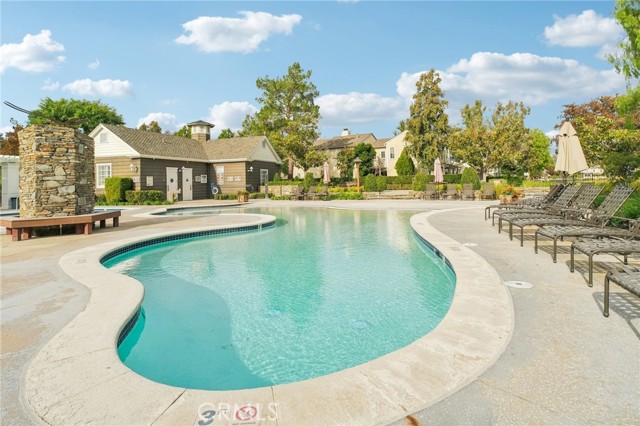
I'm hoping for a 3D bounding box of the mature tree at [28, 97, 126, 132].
[{"bbox_3d":[-23.701,-6.446,31.000,8.000,8.800,8.000,-4,6,-37],"label":"mature tree"}]

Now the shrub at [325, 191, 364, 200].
[{"bbox_3d":[1.624,-1.140,21.200,2.600,0.600,1.000,0,5,0],"label":"shrub"}]

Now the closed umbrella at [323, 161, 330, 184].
[{"bbox_3d":[0.457,-2.234,22.491,0.550,2.620,0.550,0,5,0],"label":"closed umbrella"}]

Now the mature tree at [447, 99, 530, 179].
[{"bbox_3d":[15.106,-6.461,28.500,7.130,7.310,6.420,0,5,0],"label":"mature tree"}]

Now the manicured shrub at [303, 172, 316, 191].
[{"bbox_3d":[-0.770,-2.149,23.000,0.900,1.400,0.900,0,5,0],"label":"manicured shrub"}]

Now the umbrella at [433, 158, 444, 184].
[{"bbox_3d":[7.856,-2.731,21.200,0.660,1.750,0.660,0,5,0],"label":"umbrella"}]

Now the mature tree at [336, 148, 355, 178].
[{"bbox_3d":[3.008,-5.669,37.000,2.500,4.200,2.500,0,5,0],"label":"mature tree"}]

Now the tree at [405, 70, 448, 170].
[{"bbox_3d":[11.323,-9.303,34.000,4.800,12.000,4.800,0,5,0],"label":"tree"}]

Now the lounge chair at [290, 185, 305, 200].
[{"bbox_3d":[-1.517,-1.364,21.564,0.660,1.050,1.700,2,5,17],"label":"lounge chair"}]

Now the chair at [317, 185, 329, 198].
[{"bbox_3d":[0.101,-1.385,21.600,0.680,1.030,1.500,2,5,25],"label":"chair"}]

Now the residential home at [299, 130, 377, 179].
[{"bbox_3d":[2.892,-8.443,50.000,12.500,7.800,8.500,3,6,30],"label":"residential home"}]

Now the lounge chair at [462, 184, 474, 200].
[{"bbox_3d":[9.811,-1.353,21.100,0.680,1.030,1.500,2,5,24],"label":"lounge chair"}]

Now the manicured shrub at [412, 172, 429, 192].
[{"bbox_3d":[7.228,-2.208,23.000,1.150,1.450,1.150,0,5,0],"label":"manicured shrub"}]

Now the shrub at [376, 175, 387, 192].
[{"bbox_3d":[4.348,-2.034,22.609,0.760,1.200,0.760,0,5,0],"label":"shrub"}]

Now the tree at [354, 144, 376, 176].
[{"bbox_3d":[4.453,-5.153,32.000,2.400,3.900,2.400,0,5,0],"label":"tree"}]

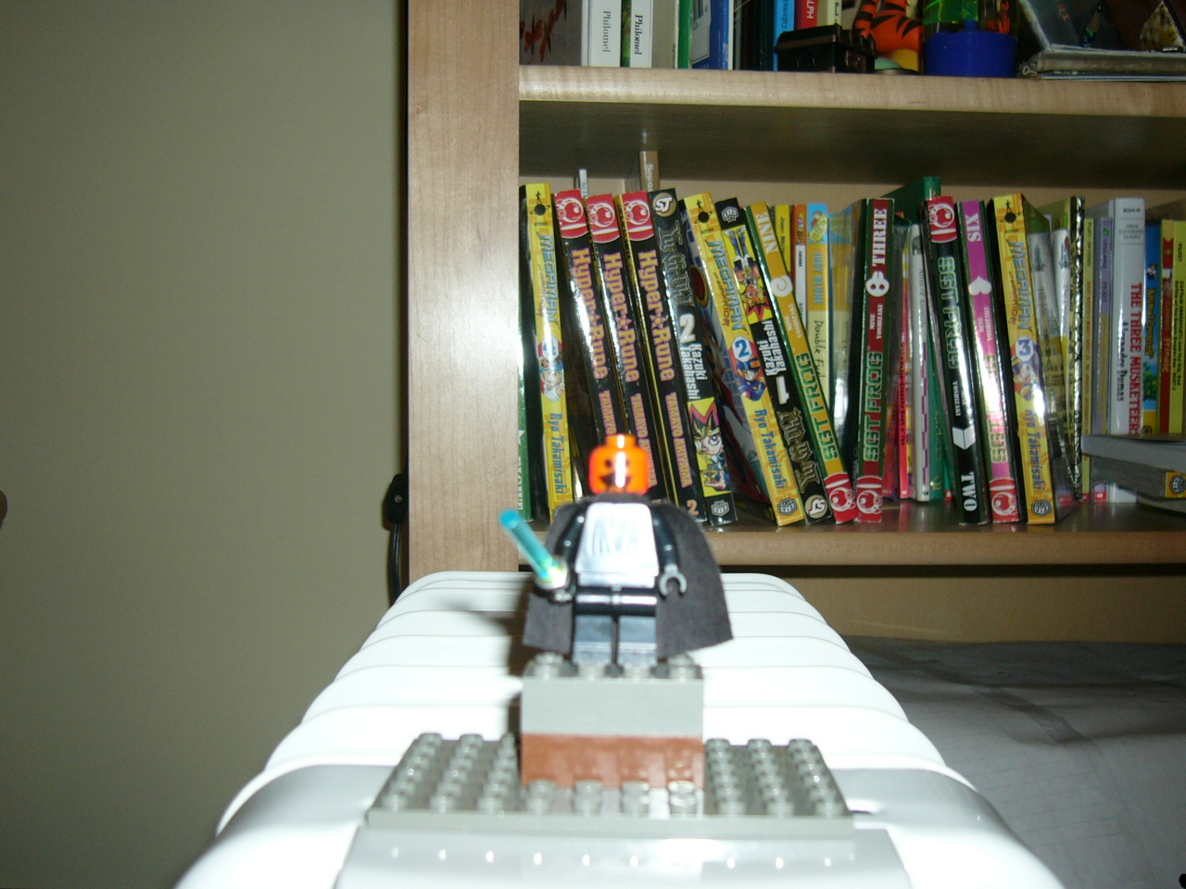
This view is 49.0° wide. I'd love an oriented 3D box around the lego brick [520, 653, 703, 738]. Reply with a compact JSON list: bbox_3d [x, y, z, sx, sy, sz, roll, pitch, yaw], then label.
[{"bbox_3d":[0.004,0.045,0.237,0.032,0.011,0.016,0,0,2],"label":"lego brick"}]

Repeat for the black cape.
[{"bbox_3d":[0.007,0.025,0.246,0.039,0.032,0.015,0,0,2],"label":"black cape"}]

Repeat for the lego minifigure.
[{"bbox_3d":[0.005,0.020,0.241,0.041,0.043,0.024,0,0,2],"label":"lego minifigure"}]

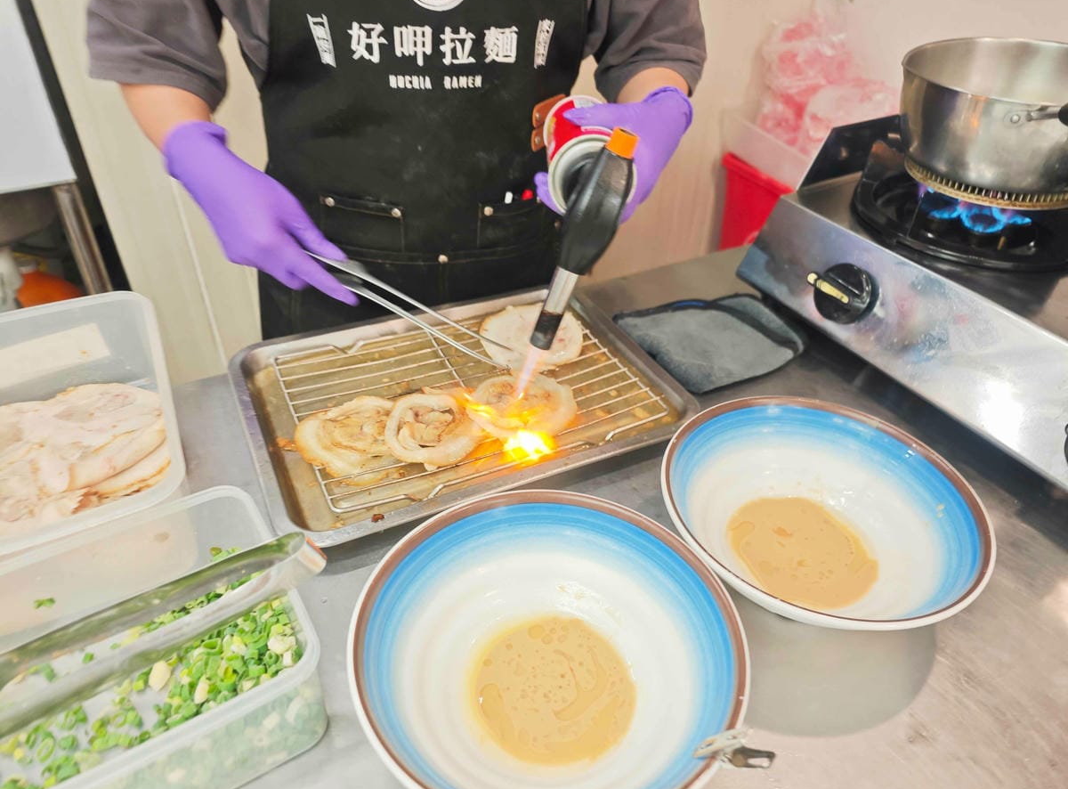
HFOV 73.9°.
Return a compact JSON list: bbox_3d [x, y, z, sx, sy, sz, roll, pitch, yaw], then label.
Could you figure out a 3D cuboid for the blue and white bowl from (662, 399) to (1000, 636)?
[{"bbox_3d":[0.202,0.099,0.527,0.221,0.080,0.221,1,37,-1],"label":"blue and white bowl"}]

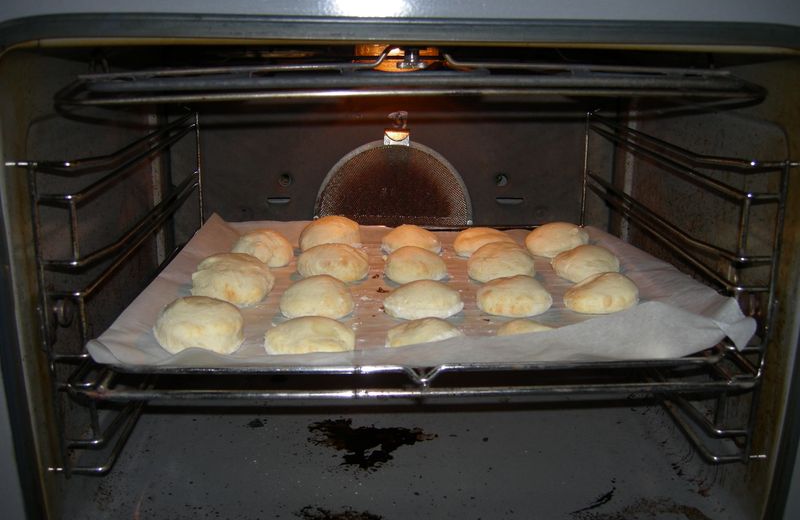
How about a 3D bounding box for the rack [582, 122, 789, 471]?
[{"bbox_3d":[0.229,-0.013,0.753,0.034,0.220,0.395,0,16,-2],"label":"rack"}]

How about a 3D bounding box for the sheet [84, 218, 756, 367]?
[{"bbox_3d":[0.007,0.003,0.701,0.424,0.032,0.375,0,16,-2],"label":"sheet"}]

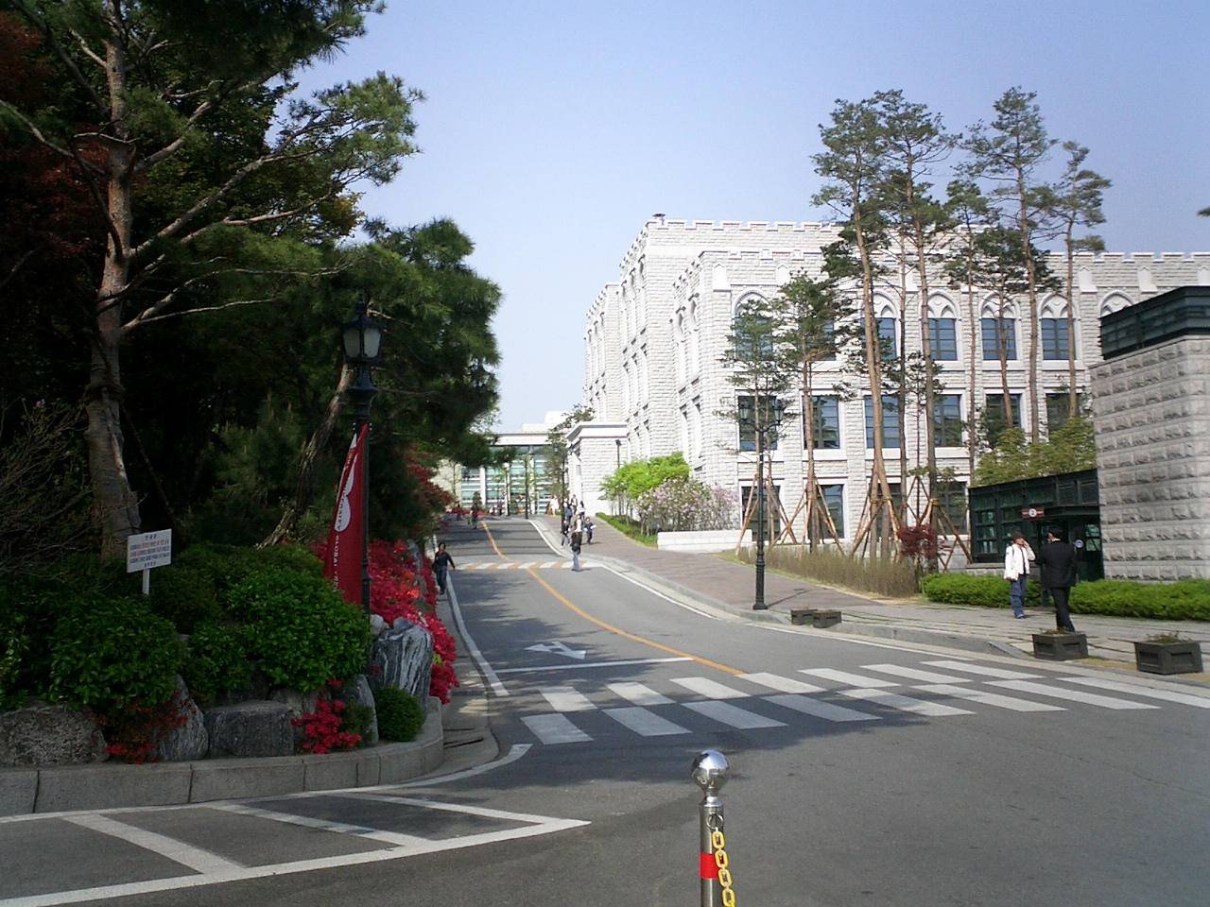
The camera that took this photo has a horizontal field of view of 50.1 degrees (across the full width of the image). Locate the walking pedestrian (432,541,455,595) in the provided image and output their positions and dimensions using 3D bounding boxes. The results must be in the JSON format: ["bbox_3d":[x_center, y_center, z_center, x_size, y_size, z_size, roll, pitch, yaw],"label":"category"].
[{"bbox_3d":[-5.014,3.552,40.000,0.620,1.670,0.420,-1,-5,-7],"label":"walking pedestrian"}]

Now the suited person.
[{"bbox_3d":[7.484,2.091,21.400,0.580,1.730,0.420,0,-5,-14],"label":"suited person"}]

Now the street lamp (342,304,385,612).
[{"bbox_3d":[-2.042,0.495,11.000,0.380,3.650,0.380,-1,-5,-11],"label":"street lamp"}]

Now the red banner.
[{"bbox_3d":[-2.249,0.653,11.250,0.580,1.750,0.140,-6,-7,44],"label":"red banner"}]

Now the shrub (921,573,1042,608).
[{"bbox_3d":[9.390,3.413,32.000,1.000,0.670,5.200,-1,-5,-8],"label":"shrub"}]

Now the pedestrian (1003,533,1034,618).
[{"bbox_3d":[8.058,2.372,25.200,0.520,1.700,0.420,2,-6,-41],"label":"pedestrian"}]

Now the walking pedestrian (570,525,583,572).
[{"bbox_3d":[-1.178,3.888,52.000,0.500,1.680,0.400,2,-6,-37],"label":"walking pedestrian"}]

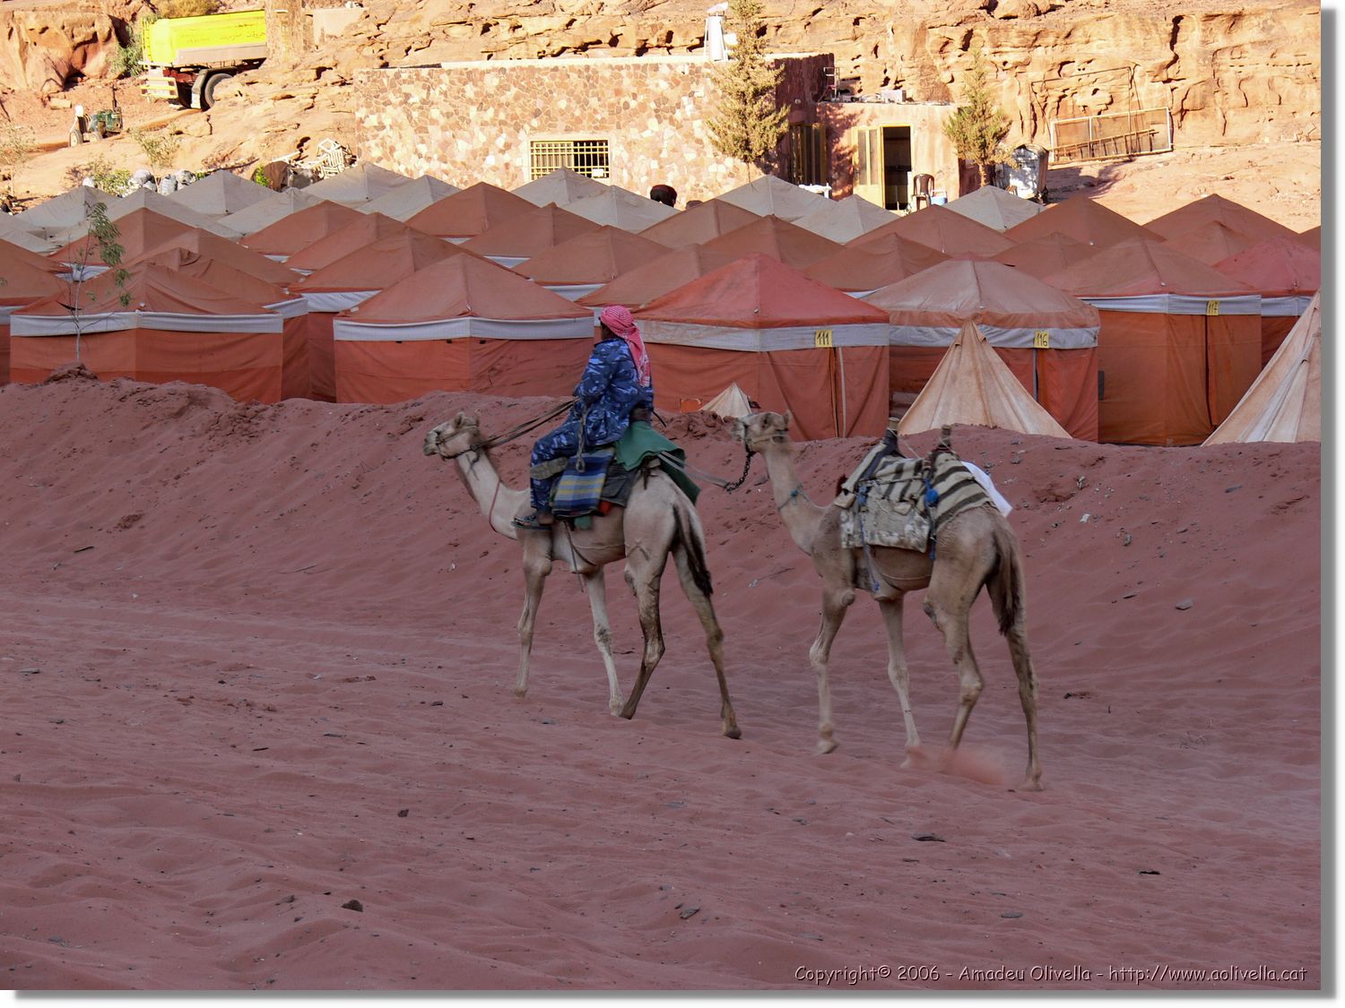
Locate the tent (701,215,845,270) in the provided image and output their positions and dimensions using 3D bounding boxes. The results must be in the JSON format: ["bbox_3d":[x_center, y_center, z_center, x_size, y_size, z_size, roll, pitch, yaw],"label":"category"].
[{"bbox_3d":[1.507,-2.943,77.098,2.500,2.750,2.500,3,5,40],"label":"tent"}]

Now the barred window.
[{"bbox_3d":[-2.309,-7.728,115.000,1.800,0.900,0.120,1,6,12],"label":"barred window"}]

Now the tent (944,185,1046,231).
[{"bbox_3d":[5.158,-3.997,83.612,2.150,2.400,2.150,4,7,38],"label":"tent"}]

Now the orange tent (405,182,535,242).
[{"bbox_3d":[-2.717,-3.493,74.118,2.030,2.320,2.030,5,8,42],"label":"orange tent"}]

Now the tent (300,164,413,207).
[{"bbox_3d":[-6.462,-5.669,108.616,2.750,3.100,2.750,1,2,40],"label":"tent"}]

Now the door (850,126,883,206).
[{"bbox_3d":[4.675,-8.077,123.000,0.780,2.000,0.070,1,4,12],"label":"door"}]

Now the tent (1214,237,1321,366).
[{"bbox_3d":[10.051,-2.828,85.440,2.750,3.250,2.750,1,2,42],"label":"tent"}]

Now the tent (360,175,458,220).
[{"bbox_3d":[-3.733,-3.843,77.918,2.030,2.320,2.030,5,8,42],"label":"tent"}]

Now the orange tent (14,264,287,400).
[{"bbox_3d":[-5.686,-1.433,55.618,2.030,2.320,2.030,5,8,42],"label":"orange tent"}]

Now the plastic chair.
[{"bbox_3d":[5.570,-6.902,114.000,0.500,0.870,0.530,1,2,19],"label":"plastic chair"}]

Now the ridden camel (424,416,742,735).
[{"bbox_3d":[-0.734,0.478,34.209,0.650,1.940,2.750,-5,7,-42],"label":"ridden camel"}]

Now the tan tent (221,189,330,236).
[{"bbox_3d":[-5.999,-3.775,81.112,2.150,2.400,2.150,5,7,41],"label":"tan tent"}]

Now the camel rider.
[{"bbox_3d":[-0.582,-0.575,34.000,0.900,1.500,0.700,4,6,45],"label":"camel rider"}]

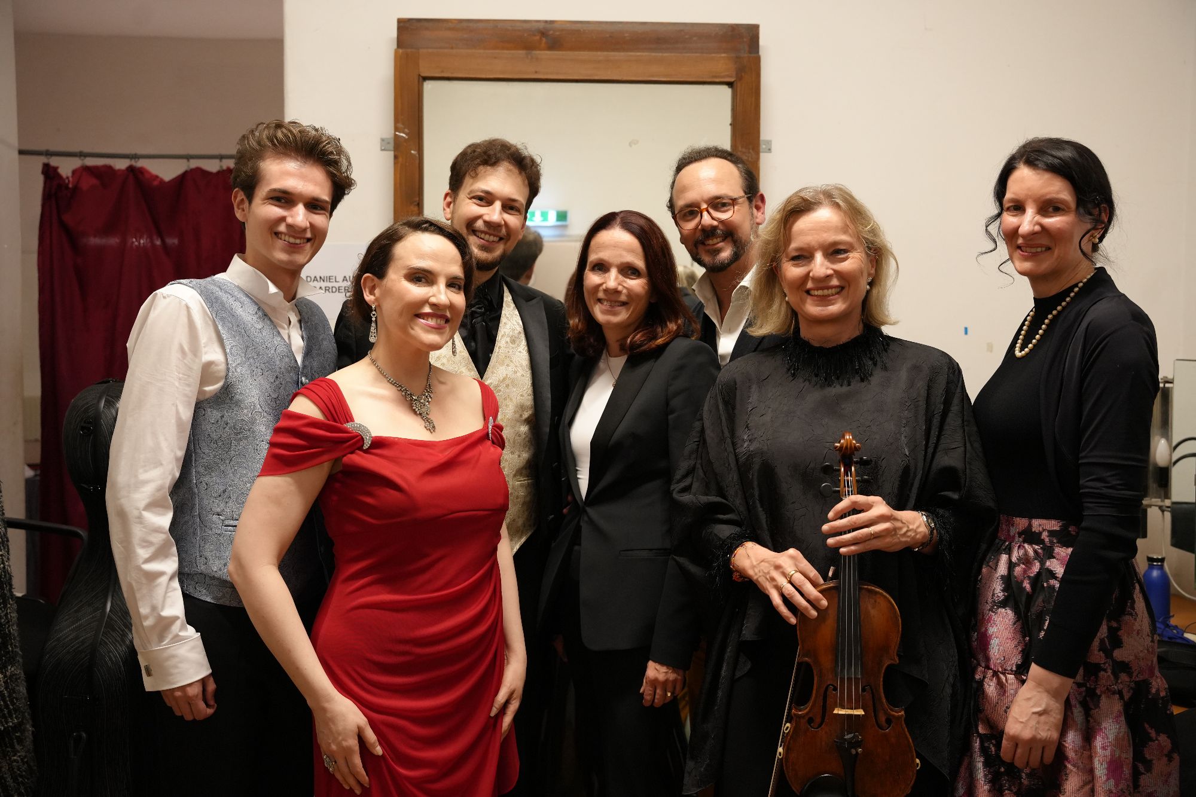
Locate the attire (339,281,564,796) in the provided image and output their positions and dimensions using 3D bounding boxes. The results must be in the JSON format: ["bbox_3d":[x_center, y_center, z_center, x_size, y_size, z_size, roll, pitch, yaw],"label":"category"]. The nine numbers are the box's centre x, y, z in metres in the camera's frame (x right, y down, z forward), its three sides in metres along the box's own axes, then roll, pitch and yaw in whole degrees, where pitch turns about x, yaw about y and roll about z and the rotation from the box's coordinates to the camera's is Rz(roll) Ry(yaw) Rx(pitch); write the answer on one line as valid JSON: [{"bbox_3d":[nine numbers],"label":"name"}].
[{"bbox_3d":[-0.268,0.549,2.254,0.560,1.570,0.360,0,2,-20],"label":"attire"}]

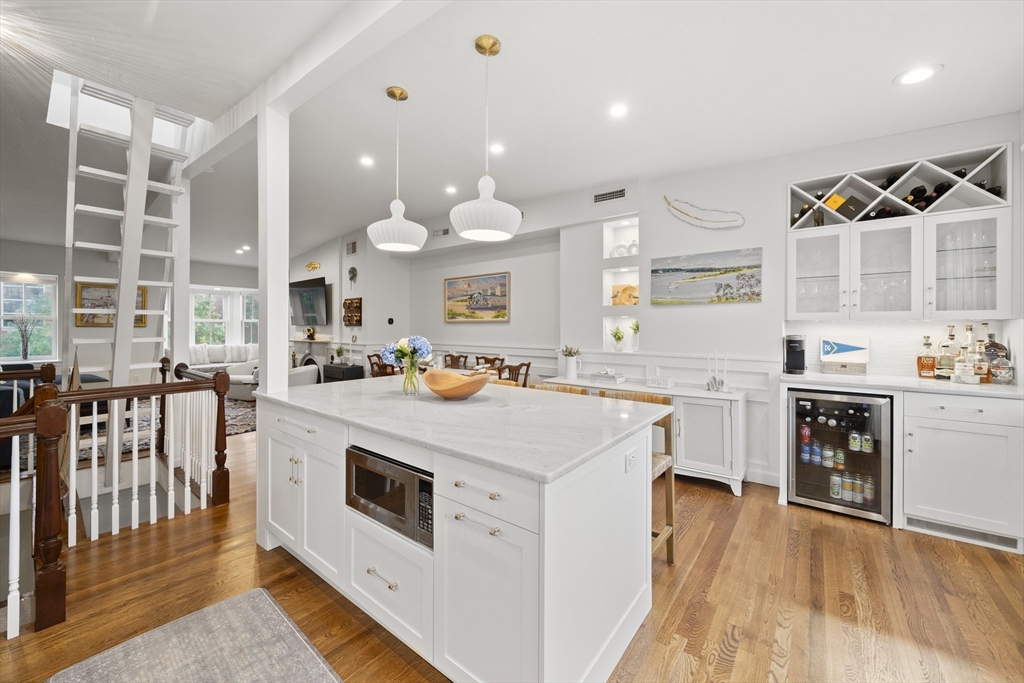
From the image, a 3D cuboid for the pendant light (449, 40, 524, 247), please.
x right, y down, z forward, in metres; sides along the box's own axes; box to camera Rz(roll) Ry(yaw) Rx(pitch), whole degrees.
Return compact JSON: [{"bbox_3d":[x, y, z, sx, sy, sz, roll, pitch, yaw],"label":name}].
[{"bbox_3d":[-0.126,-0.994,1.820,0.353,0.960,0.353,0,1,0],"label":"pendant light"}]

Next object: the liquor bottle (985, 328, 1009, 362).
[{"bbox_3d":[3.214,0.113,2.469,0.120,0.330,0.090,1,2,43],"label":"liquor bottle"}]

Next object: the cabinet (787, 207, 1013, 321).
[{"bbox_3d":[2.748,-0.511,2.758,1.115,0.700,0.330,1,2,37],"label":"cabinet"}]

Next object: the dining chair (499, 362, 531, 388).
[{"bbox_3d":[-0.182,0.690,3.602,0.540,0.940,0.510,1,2,36],"label":"dining chair"}]

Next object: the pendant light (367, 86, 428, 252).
[{"bbox_3d":[-0.694,-1.036,2.236,0.368,0.960,0.368,1,2,37],"label":"pendant light"}]

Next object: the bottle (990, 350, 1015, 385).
[{"bbox_3d":[3.262,0.173,2.458,0.095,0.227,0.090,1,2,41],"label":"bottle"}]

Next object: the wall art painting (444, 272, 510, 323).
[{"bbox_3d":[-0.529,-0.617,5.391,1.270,0.690,0.040,1,2,36],"label":"wall art painting"}]

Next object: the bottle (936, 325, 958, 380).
[{"bbox_3d":[3.089,0.081,2.608,0.100,0.388,0.090,1,2,41],"label":"bottle"}]

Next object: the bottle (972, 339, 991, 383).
[{"bbox_3d":[3.124,0.133,2.462,0.080,0.290,0.077,1,2,43],"label":"bottle"}]

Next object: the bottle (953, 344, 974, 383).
[{"bbox_3d":[3.103,0.157,2.537,0.088,0.246,0.080,1,2,41],"label":"bottle"}]

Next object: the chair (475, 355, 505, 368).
[{"bbox_3d":[-0.419,0.662,4.159,0.500,0.940,0.540,1,2,36],"label":"chair"}]

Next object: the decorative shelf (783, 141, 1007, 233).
[{"bbox_3d":[2.759,-1.055,2.767,1.120,0.400,0.320,1,2,36],"label":"decorative shelf"}]

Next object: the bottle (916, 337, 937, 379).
[{"bbox_3d":[3.002,0.117,2.676,0.100,0.305,0.080,1,2,43],"label":"bottle"}]

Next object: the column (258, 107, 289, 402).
[{"bbox_3d":[-1.482,-0.549,2.304,0.135,1.740,0.130,1,2,37],"label":"column"}]

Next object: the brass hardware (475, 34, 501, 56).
[{"bbox_3d":[-0.121,-1.458,1.820,0.128,0.035,0.128,0,1,0],"label":"brass hardware"}]

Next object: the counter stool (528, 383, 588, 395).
[{"bbox_3d":[0.172,0.755,2.272,0.445,0.945,0.490,1,2,36],"label":"counter stool"}]

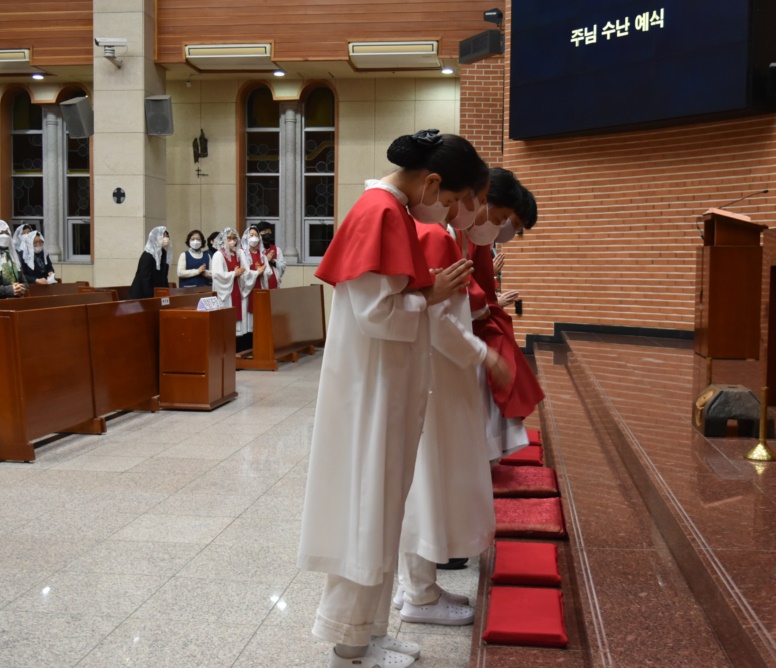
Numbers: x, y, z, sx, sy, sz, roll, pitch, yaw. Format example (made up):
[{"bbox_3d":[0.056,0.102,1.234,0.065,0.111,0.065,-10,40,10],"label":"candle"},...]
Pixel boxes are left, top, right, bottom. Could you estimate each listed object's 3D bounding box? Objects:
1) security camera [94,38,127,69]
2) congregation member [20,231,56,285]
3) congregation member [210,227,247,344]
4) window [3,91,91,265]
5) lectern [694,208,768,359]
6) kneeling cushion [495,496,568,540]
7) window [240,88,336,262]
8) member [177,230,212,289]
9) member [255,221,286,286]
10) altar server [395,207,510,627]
[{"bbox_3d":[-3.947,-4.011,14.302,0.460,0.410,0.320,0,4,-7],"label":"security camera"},{"bbox_3d":[-4.356,-0.545,12.457,0.360,1.500,0.450,3,4,29],"label":"congregation member"},{"bbox_3d":[-1.790,-0.419,11.255,0.360,1.555,0.440,3,5,38],"label":"congregation member"},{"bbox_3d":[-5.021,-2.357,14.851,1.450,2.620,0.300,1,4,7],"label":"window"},{"bbox_3d":[2.752,-0.404,8.034,0.460,1.160,0.560,1,4,7],"label":"lectern"},{"bbox_3d":[0.523,0.715,3.920,0.320,0.055,0.430,1,4,7],"label":"kneeling cushion"},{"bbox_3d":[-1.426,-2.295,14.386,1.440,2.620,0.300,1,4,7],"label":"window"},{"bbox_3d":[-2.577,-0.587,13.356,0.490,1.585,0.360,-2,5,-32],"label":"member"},{"bbox_3d":[-1.478,-0.586,12.759,0.470,1.680,0.360,-2,4,-25],"label":"member"},{"bbox_3d":[0.180,0.156,3.149,0.440,1.490,0.480,1,4,7],"label":"altar server"}]

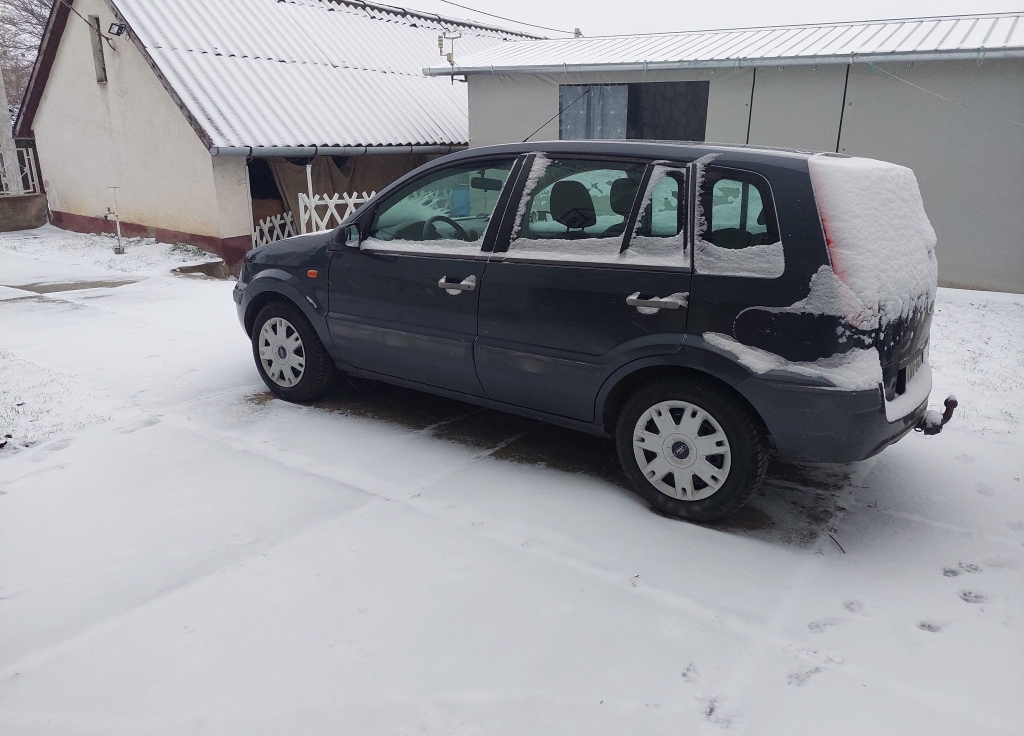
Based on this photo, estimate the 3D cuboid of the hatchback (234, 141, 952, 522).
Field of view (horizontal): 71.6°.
[{"bbox_3d":[0.128,-0.493,4.048,4.053,1.515,1.740,12,19,34],"label":"hatchback"}]

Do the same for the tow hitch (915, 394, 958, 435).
[{"bbox_3d":[1.792,0.199,3.008,0.157,0.175,0.090,12,19,34],"label":"tow hitch"}]

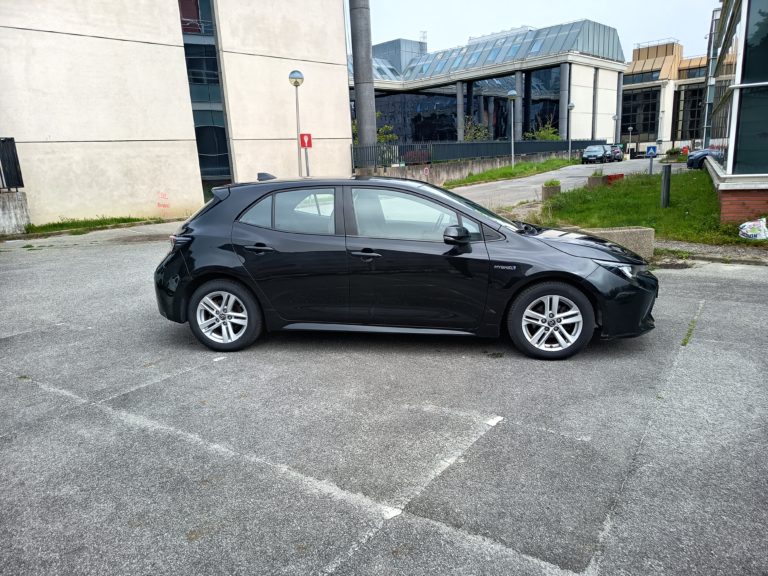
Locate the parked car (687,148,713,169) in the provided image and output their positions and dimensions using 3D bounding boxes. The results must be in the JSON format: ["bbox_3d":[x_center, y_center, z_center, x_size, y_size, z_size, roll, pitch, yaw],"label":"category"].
[{"bbox_3d":[18.296,-7.164,28.204,4.300,1.480,1.800,2,15,22],"label":"parked car"}]

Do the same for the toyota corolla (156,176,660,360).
[{"bbox_3d":[0.178,-0.353,4.929,4.370,1.440,1.840,0,14,9],"label":"toyota corolla"}]

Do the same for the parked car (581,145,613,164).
[{"bbox_3d":[17.959,-11.297,44.872,1.780,1.520,4.250,5,16,29],"label":"parked car"}]

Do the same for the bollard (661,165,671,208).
[{"bbox_3d":[6.517,-2.337,12.279,0.200,0.980,0.200,5,16,29],"label":"bollard"}]

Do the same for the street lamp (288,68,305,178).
[{"bbox_3d":[-2.859,-4.967,17.961,0.500,4.450,0.500,-2,14,0],"label":"street lamp"}]

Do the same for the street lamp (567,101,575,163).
[{"bbox_3d":[14.142,-11.792,40.197,0.500,4.400,0.500,-3,14,0],"label":"street lamp"}]

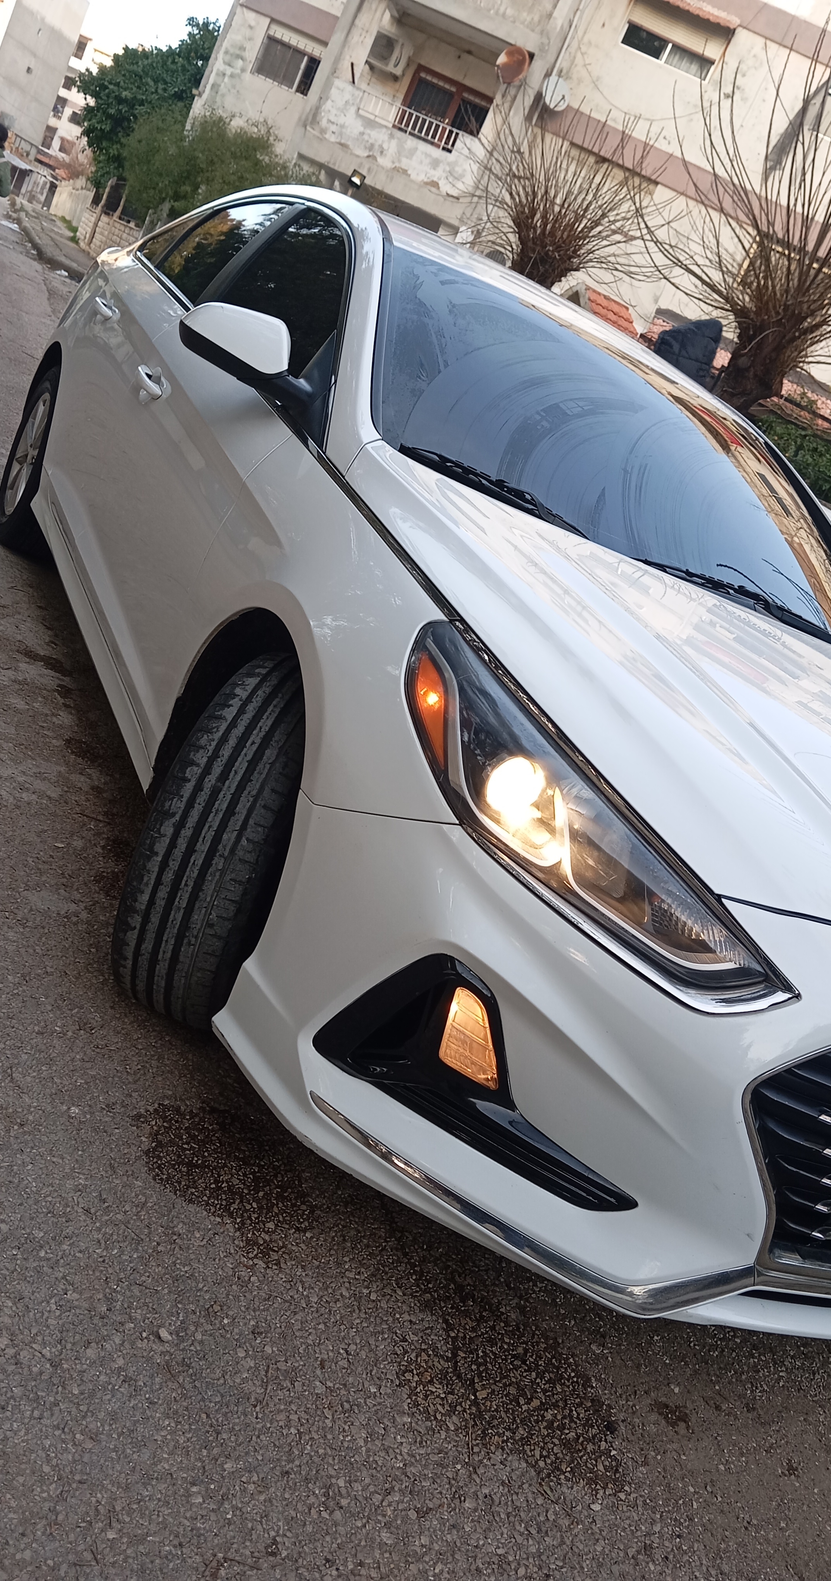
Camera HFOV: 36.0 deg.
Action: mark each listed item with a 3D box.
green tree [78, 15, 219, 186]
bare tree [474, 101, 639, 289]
[{"bbox_3d":[-6.324,-16.277,31.000,4.300,5.000,4.000,24,10,0],"label":"green tree"},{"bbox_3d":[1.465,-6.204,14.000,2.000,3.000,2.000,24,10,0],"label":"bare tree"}]

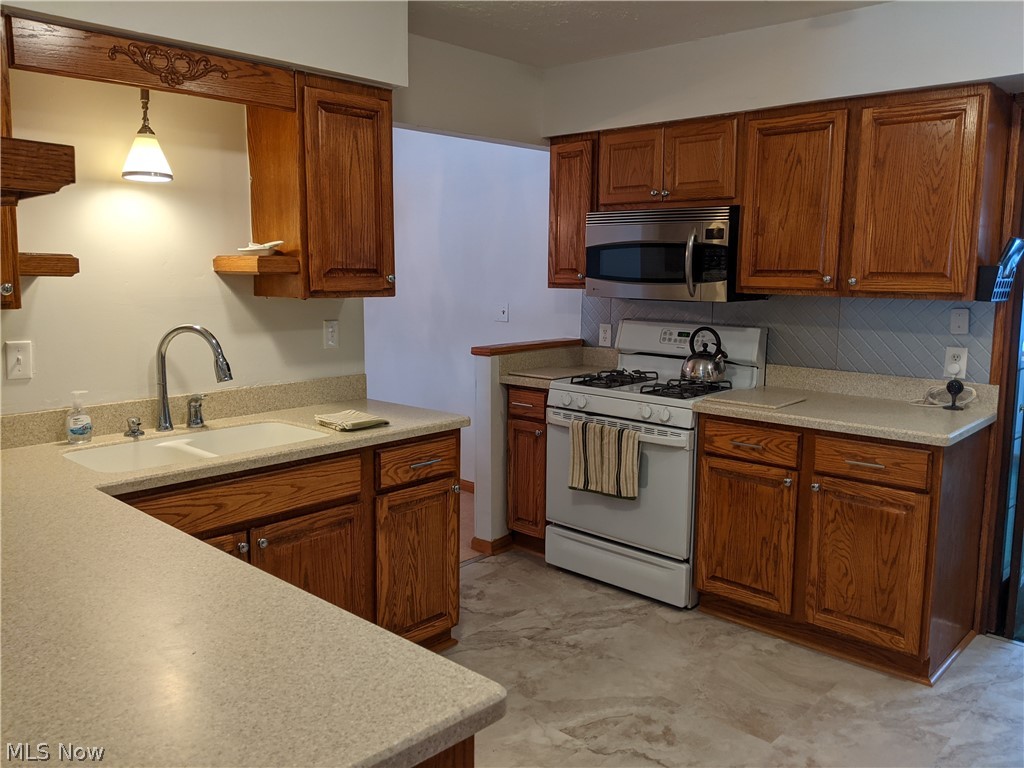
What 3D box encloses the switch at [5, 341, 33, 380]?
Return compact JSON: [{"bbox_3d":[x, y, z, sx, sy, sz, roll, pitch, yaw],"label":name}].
[{"bbox_3d":[-1.500,-0.071,2.438,0.016,0.117,0.071,8,11,42],"label":"switch"}]

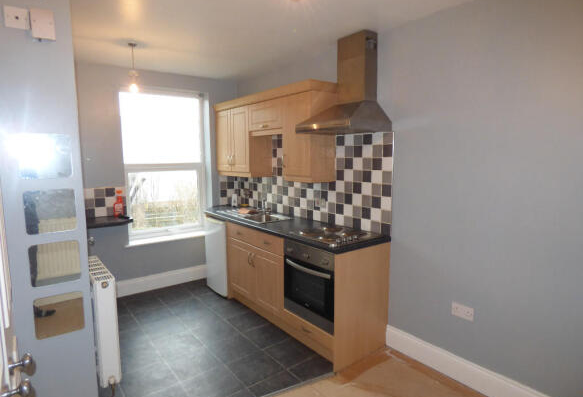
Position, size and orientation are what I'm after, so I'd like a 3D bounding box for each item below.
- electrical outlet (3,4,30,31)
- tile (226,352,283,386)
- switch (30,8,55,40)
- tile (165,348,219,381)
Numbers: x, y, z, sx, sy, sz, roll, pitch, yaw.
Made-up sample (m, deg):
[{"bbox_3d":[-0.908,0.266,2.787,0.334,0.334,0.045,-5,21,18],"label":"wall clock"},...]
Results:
[{"bbox_3d":[-1.199,-0.788,1.471,0.086,0.086,0.012,-5,9,-35],"label":"electrical outlet"},{"bbox_3d":[-0.268,1.254,2.499,0.330,0.010,0.330,-5,9,-38],"label":"tile"},{"bbox_3d":[-1.111,-0.777,1.505,0.087,0.116,0.024,-4,7,-34],"label":"switch"},{"bbox_3d":[-0.737,1.246,2.548,0.330,0.010,0.330,-5,9,-38],"label":"tile"}]

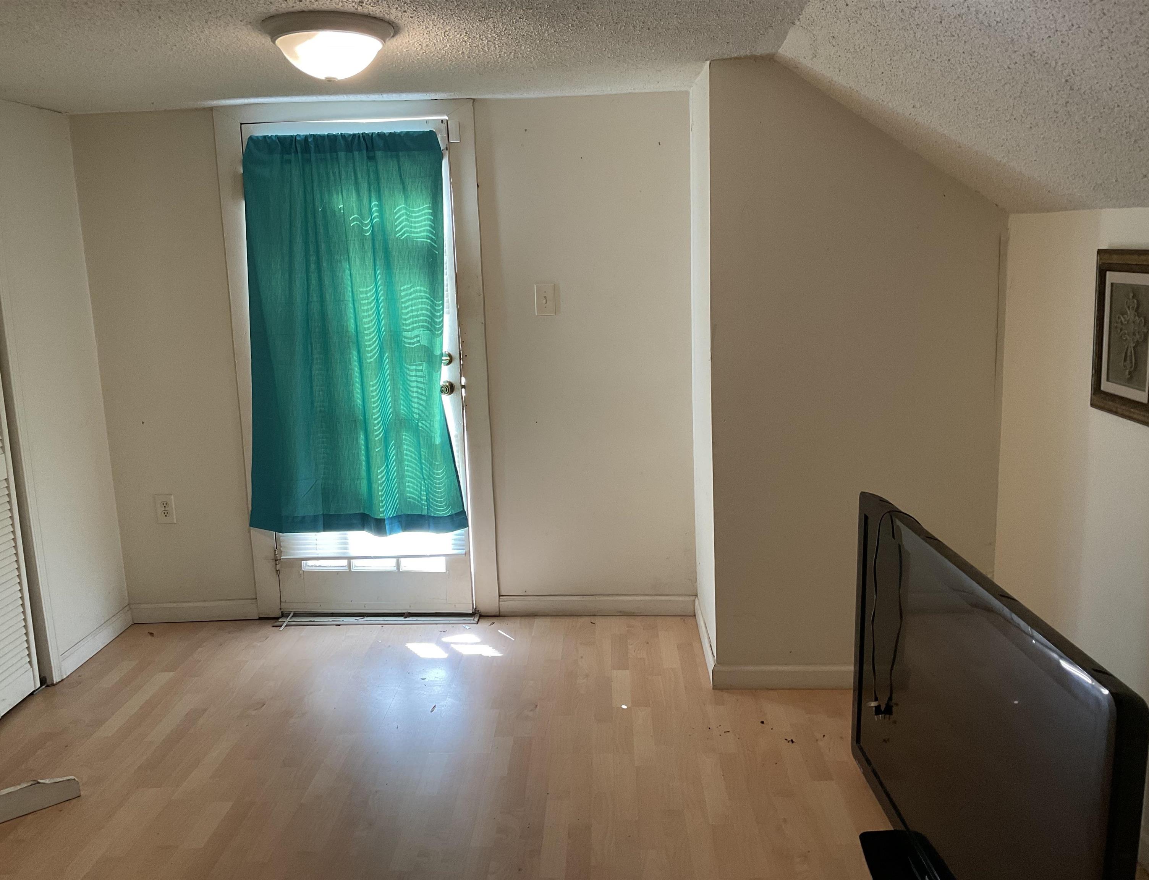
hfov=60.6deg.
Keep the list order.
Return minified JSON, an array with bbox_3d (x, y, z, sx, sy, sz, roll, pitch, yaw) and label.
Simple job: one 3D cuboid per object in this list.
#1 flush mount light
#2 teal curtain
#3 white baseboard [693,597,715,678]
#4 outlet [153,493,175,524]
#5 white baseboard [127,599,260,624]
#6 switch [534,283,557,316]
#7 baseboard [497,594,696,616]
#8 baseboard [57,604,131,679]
[{"bbox_3d":[-0.636,-1.011,2.575,0.340,0.135,0.340,-2,10,2],"label":"flush mount light"},{"bbox_3d":[-0.902,-0.385,3.871,0.887,1.577,0.090,-2,10,2],"label":"teal curtain"},{"bbox_3d":[0.493,0.743,3.741,0.018,0.086,0.719,-2,10,2],"label":"white baseboard"},{"bbox_3d":[-1.704,0.290,4.083,0.081,0.127,0.011,-2,10,2],"label":"outlet"},{"bbox_3d":[-1.613,0.729,4.163,0.543,0.086,0.018,-2,10,2],"label":"white baseboard"},{"bbox_3d":[-0.115,-0.552,3.879,0.087,0.127,0.020,-2,10,2],"label":"switch"},{"bbox_3d":[0.096,0.698,4.107,0.820,0.086,0.018,-2,10,2],"label":"baseboard"},{"bbox_3d":[-1.888,0.793,3.894,0.018,0.086,0.574,-2,10,2],"label":"baseboard"}]

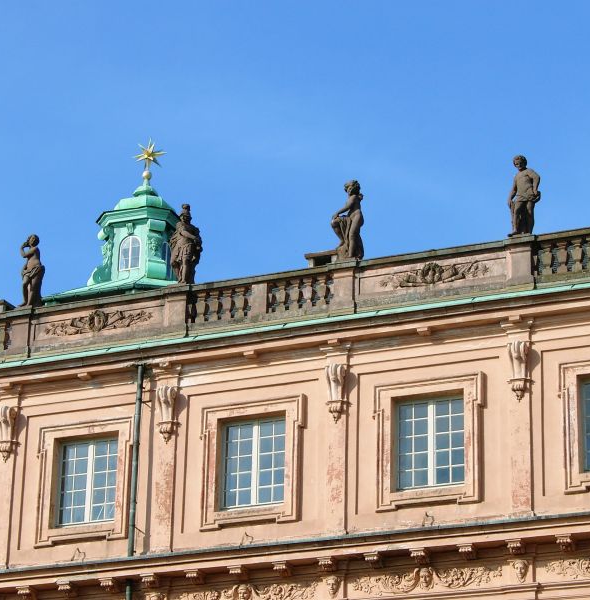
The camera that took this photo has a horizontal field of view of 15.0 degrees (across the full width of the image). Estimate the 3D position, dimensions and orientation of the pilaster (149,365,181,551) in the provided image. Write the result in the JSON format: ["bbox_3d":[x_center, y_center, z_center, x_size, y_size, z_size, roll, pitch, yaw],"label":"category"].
[{"bbox_3d":[-2.821,3.384,48.399,0.540,4.220,0.320,-8,-23,22],"label":"pilaster"}]

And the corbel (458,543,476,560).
[{"bbox_3d":[3.486,5.051,44.975,0.332,0.251,0.425,-8,-24,22],"label":"corbel"}]

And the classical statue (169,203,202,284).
[{"bbox_3d":[-2.503,-1.194,50.891,0.720,2.060,0.520,-8,-23,22],"label":"classical statue"}]

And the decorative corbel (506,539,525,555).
[{"bbox_3d":[4.417,4.919,44.600,0.332,0.251,0.425,-8,-24,22],"label":"decorative corbel"}]

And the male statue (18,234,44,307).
[{"bbox_3d":[-6.203,-0.638,52.808,0.567,1.946,0.547,-15,-27,35],"label":"male statue"}]

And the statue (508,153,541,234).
[{"bbox_3d":[4.926,-2.194,48.312,0.668,2.029,0.506,-8,-24,22],"label":"statue"}]

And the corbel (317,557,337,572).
[{"bbox_3d":[0.658,5.388,45.558,0.300,0.216,0.420,-8,-23,22],"label":"corbel"}]

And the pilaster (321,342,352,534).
[{"bbox_3d":[0.862,2.864,46.926,0.540,4.220,0.320,-8,-23,22],"label":"pilaster"}]

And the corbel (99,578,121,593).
[{"bbox_3d":[-3.908,6.033,47.385,0.300,0.216,0.420,-8,-23,22],"label":"corbel"}]

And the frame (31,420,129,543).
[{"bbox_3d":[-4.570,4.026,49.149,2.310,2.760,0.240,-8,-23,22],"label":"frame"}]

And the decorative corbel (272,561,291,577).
[{"bbox_3d":[-0.238,5.577,46.477,0.332,0.251,0.425,-8,-24,22],"label":"decorative corbel"}]

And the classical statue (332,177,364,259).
[{"bbox_3d":[1.200,-1.733,49.841,0.709,2.089,0.506,12,-24,-24],"label":"classical statue"}]

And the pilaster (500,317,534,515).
[{"bbox_3d":[4.615,2.352,46.002,0.640,4.212,0.385,-8,-24,22],"label":"pilaster"}]

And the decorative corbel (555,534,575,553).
[{"bbox_3d":[5.348,4.787,44.224,0.332,0.251,0.425,-8,-24,22],"label":"decorative corbel"}]

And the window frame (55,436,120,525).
[{"bbox_3d":[-4.521,4.052,49.398,1.580,1.959,0.120,-8,-23,22],"label":"window frame"}]

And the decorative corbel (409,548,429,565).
[{"bbox_3d":[2.517,5.126,44.814,0.300,0.216,0.420,-8,-23,22],"label":"decorative corbel"}]

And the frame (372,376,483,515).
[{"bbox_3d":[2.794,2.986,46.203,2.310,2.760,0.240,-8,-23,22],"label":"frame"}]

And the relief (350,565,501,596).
[{"bbox_3d":[2.629,5.635,44.990,3.140,0.460,0.160,-8,-23,22],"label":"relief"}]

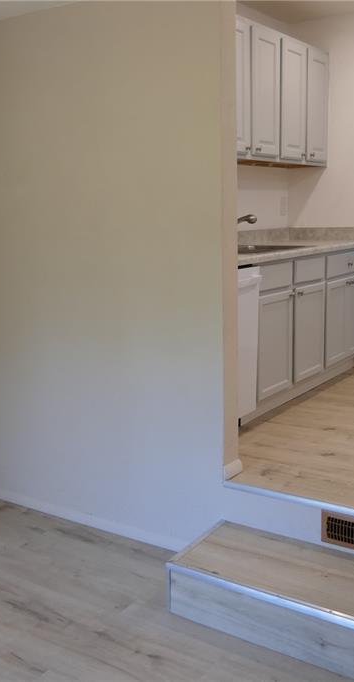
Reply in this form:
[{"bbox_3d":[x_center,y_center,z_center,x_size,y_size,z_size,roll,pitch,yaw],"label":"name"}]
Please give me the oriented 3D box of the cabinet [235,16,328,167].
[{"bbox_3d":[0.539,-1.525,4.350,0.310,0.767,1.500,6,12,34],"label":"cabinet"}]

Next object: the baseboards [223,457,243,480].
[{"bbox_3d":[0.243,0.555,2.970,0.015,0.070,0.150,6,12,34],"label":"baseboards"}]

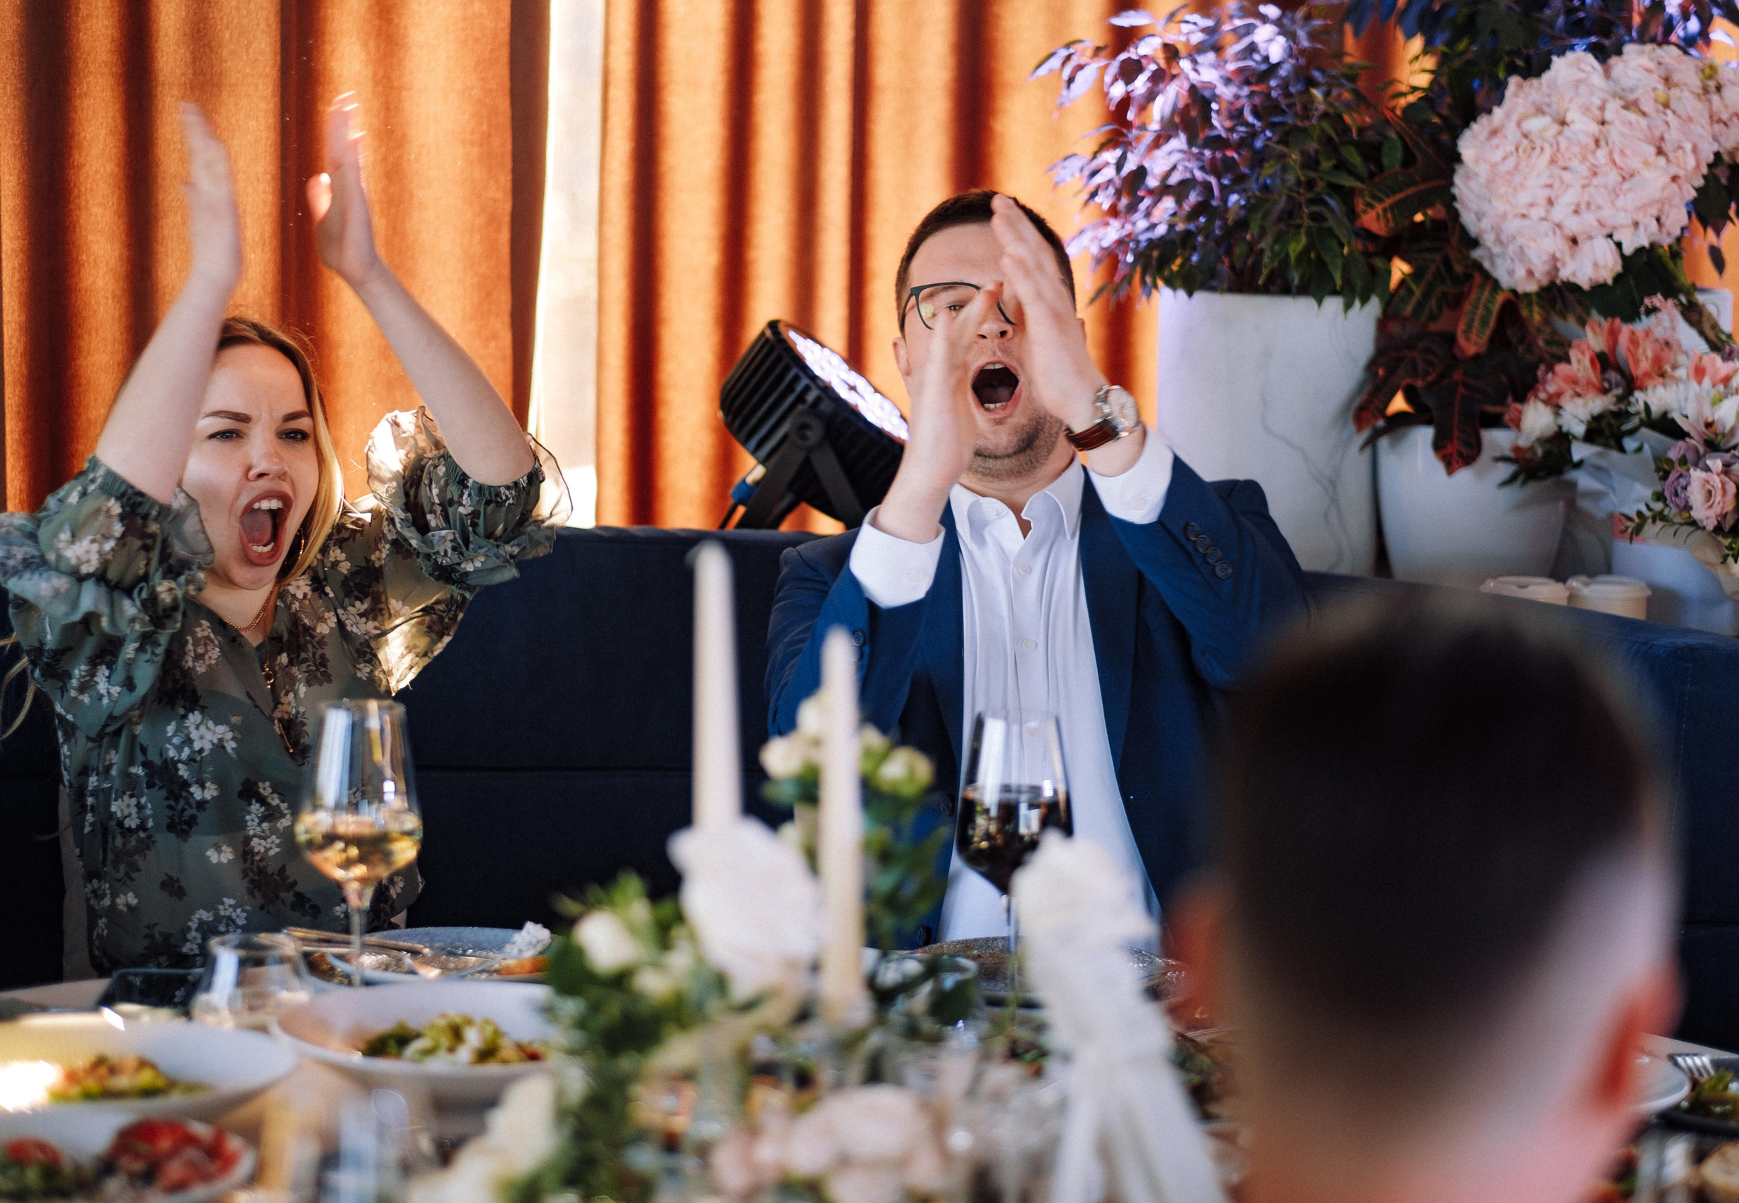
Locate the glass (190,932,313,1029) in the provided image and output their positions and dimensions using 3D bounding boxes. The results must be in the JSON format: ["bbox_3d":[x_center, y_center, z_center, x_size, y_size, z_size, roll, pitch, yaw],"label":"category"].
[{"bbox_3d":[-0.419,0.275,2.866,0.084,0.086,0.084,1,8,0],"label":"glass"}]

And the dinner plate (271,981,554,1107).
[{"bbox_3d":[-0.267,0.306,2.792,0.260,0.052,0.260,1,8,0],"label":"dinner plate"}]

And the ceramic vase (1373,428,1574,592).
[{"bbox_3d":[0.621,-0.080,4.330,0.200,0.200,0.200,1,8,0],"label":"ceramic vase"}]

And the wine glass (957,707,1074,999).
[{"bbox_3d":[0.101,0.192,3.006,0.084,0.225,0.084,1,8,0],"label":"wine glass"}]

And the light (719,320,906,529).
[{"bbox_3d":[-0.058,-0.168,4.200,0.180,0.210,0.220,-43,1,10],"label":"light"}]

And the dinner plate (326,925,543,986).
[{"bbox_3d":[-0.310,0.273,3.109,0.185,0.025,0.185,1,8,0],"label":"dinner plate"}]

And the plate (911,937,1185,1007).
[{"bbox_3d":[0.128,0.281,3.089,0.208,0.025,0.208,1,8,0],"label":"plate"}]

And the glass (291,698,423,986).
[{"bbox_3d":[-0.359,0.189,2.966,0.087,0.231,0.087,1,8,0],"label":"glass"}]

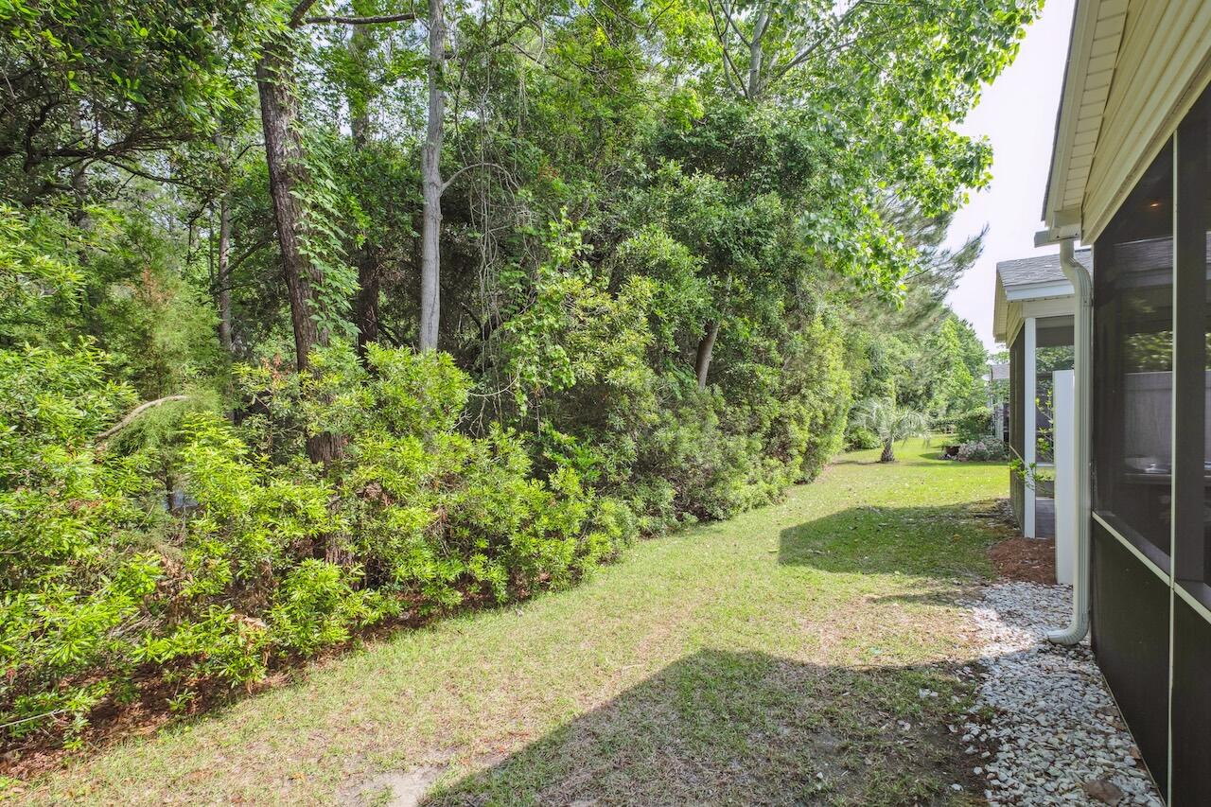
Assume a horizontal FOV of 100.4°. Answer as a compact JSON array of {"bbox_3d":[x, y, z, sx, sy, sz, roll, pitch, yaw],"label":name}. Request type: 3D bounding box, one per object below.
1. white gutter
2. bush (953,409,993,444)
[{"bbox_3d":[2.971,0.237,3.234,0.187,2.547,0.090,0,0,36],"label":"white gutter"},{"bbox_3d":[12.038,0.774,16.500,1.150,1.350,1.200,0,0,36],"label":"bush"}]

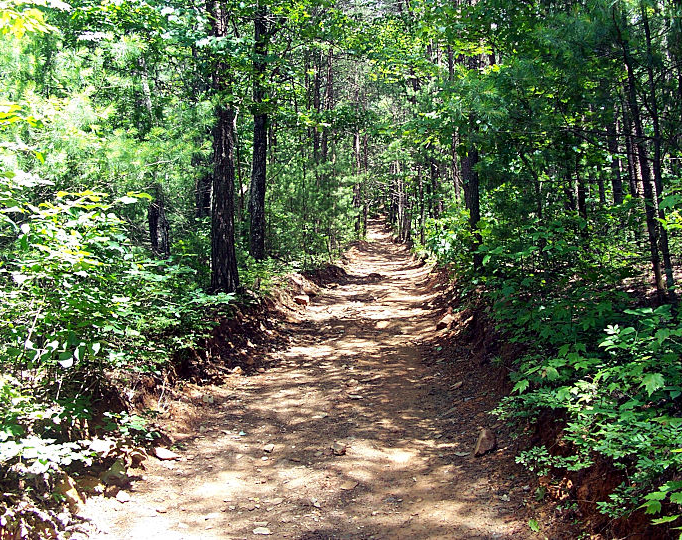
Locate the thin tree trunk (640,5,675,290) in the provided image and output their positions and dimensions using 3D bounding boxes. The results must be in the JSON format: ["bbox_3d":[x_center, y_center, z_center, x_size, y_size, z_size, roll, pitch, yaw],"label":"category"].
[{"bbox_3d":[3.489,-1.291,8.000,0.120,3.250,0.120,-6,3,0],"label":"thin tree trunk"}]

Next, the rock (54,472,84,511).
[{"bbox_3d":[-1.460,1.187,3.900,0.170,0.200,0.140,-2,3,-22],"label":"rock"}]

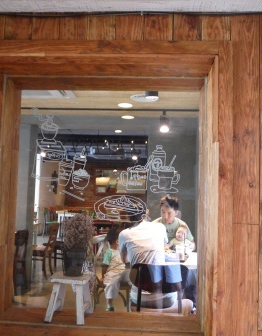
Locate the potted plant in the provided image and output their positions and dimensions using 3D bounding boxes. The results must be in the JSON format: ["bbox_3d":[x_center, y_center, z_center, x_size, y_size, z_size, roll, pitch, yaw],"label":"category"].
[{"bbox_3d":[-0.282,0.404,2.063,0.158,0.315,0.155,1,-4,3],"label":"potted plant"}]

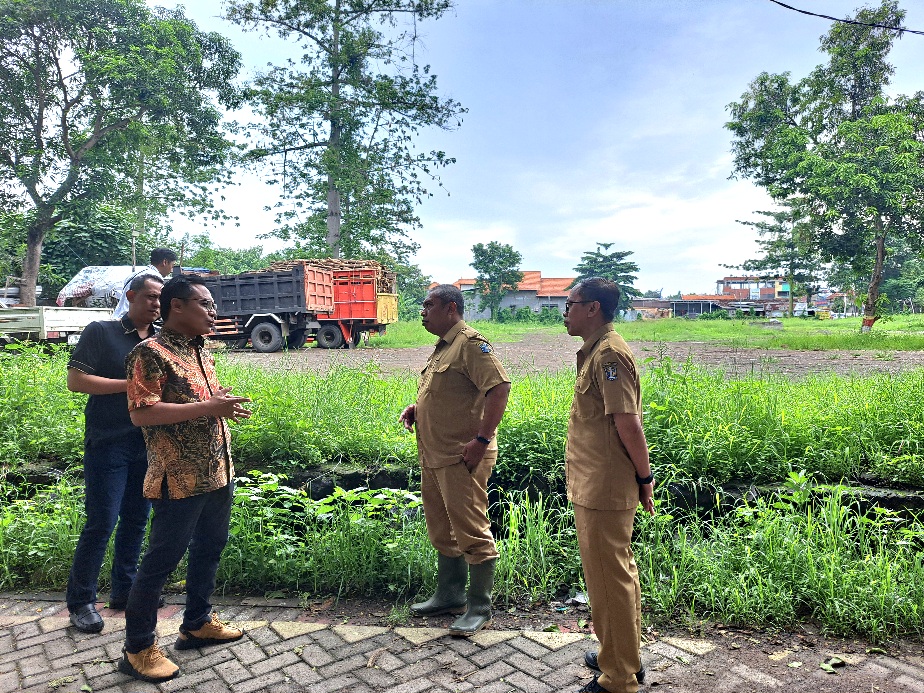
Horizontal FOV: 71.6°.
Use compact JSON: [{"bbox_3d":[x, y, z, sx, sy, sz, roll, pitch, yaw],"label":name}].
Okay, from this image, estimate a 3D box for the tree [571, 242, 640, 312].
[{"bbox_3d":[12.857,-5.828,57.000,6.400,6.900,6.400,0,4,0],"label":"tree"}]

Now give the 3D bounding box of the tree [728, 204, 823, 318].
[{"bbox_3d":[30.923,-8.372,62.000,10.200,11.100,10.200,0,4,0],"label":"tree"}]

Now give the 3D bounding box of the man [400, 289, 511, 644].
[{"bbox_3d":[-0.040,0.528,3.111,0.500,1.650,0.520,-1,4,-21],"label":"man"}]

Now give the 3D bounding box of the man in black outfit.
[{"bbox_3d":[-1.720,0.506,3.130,0.420,1.690,0.500,2,4,25],"label":"man in black outfit"}]

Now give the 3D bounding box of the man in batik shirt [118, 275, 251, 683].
[{"bbox_3d":[-1.210,0.535,2.771,0.520,1.680,0.500,0,4,3],"label":"man in batik shirt"}]

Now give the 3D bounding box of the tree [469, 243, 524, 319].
[{"bbox_3d":[2.962,-5.538,55.000,4.600,6.800,4.600,0,4,0],"label":"tree"}]

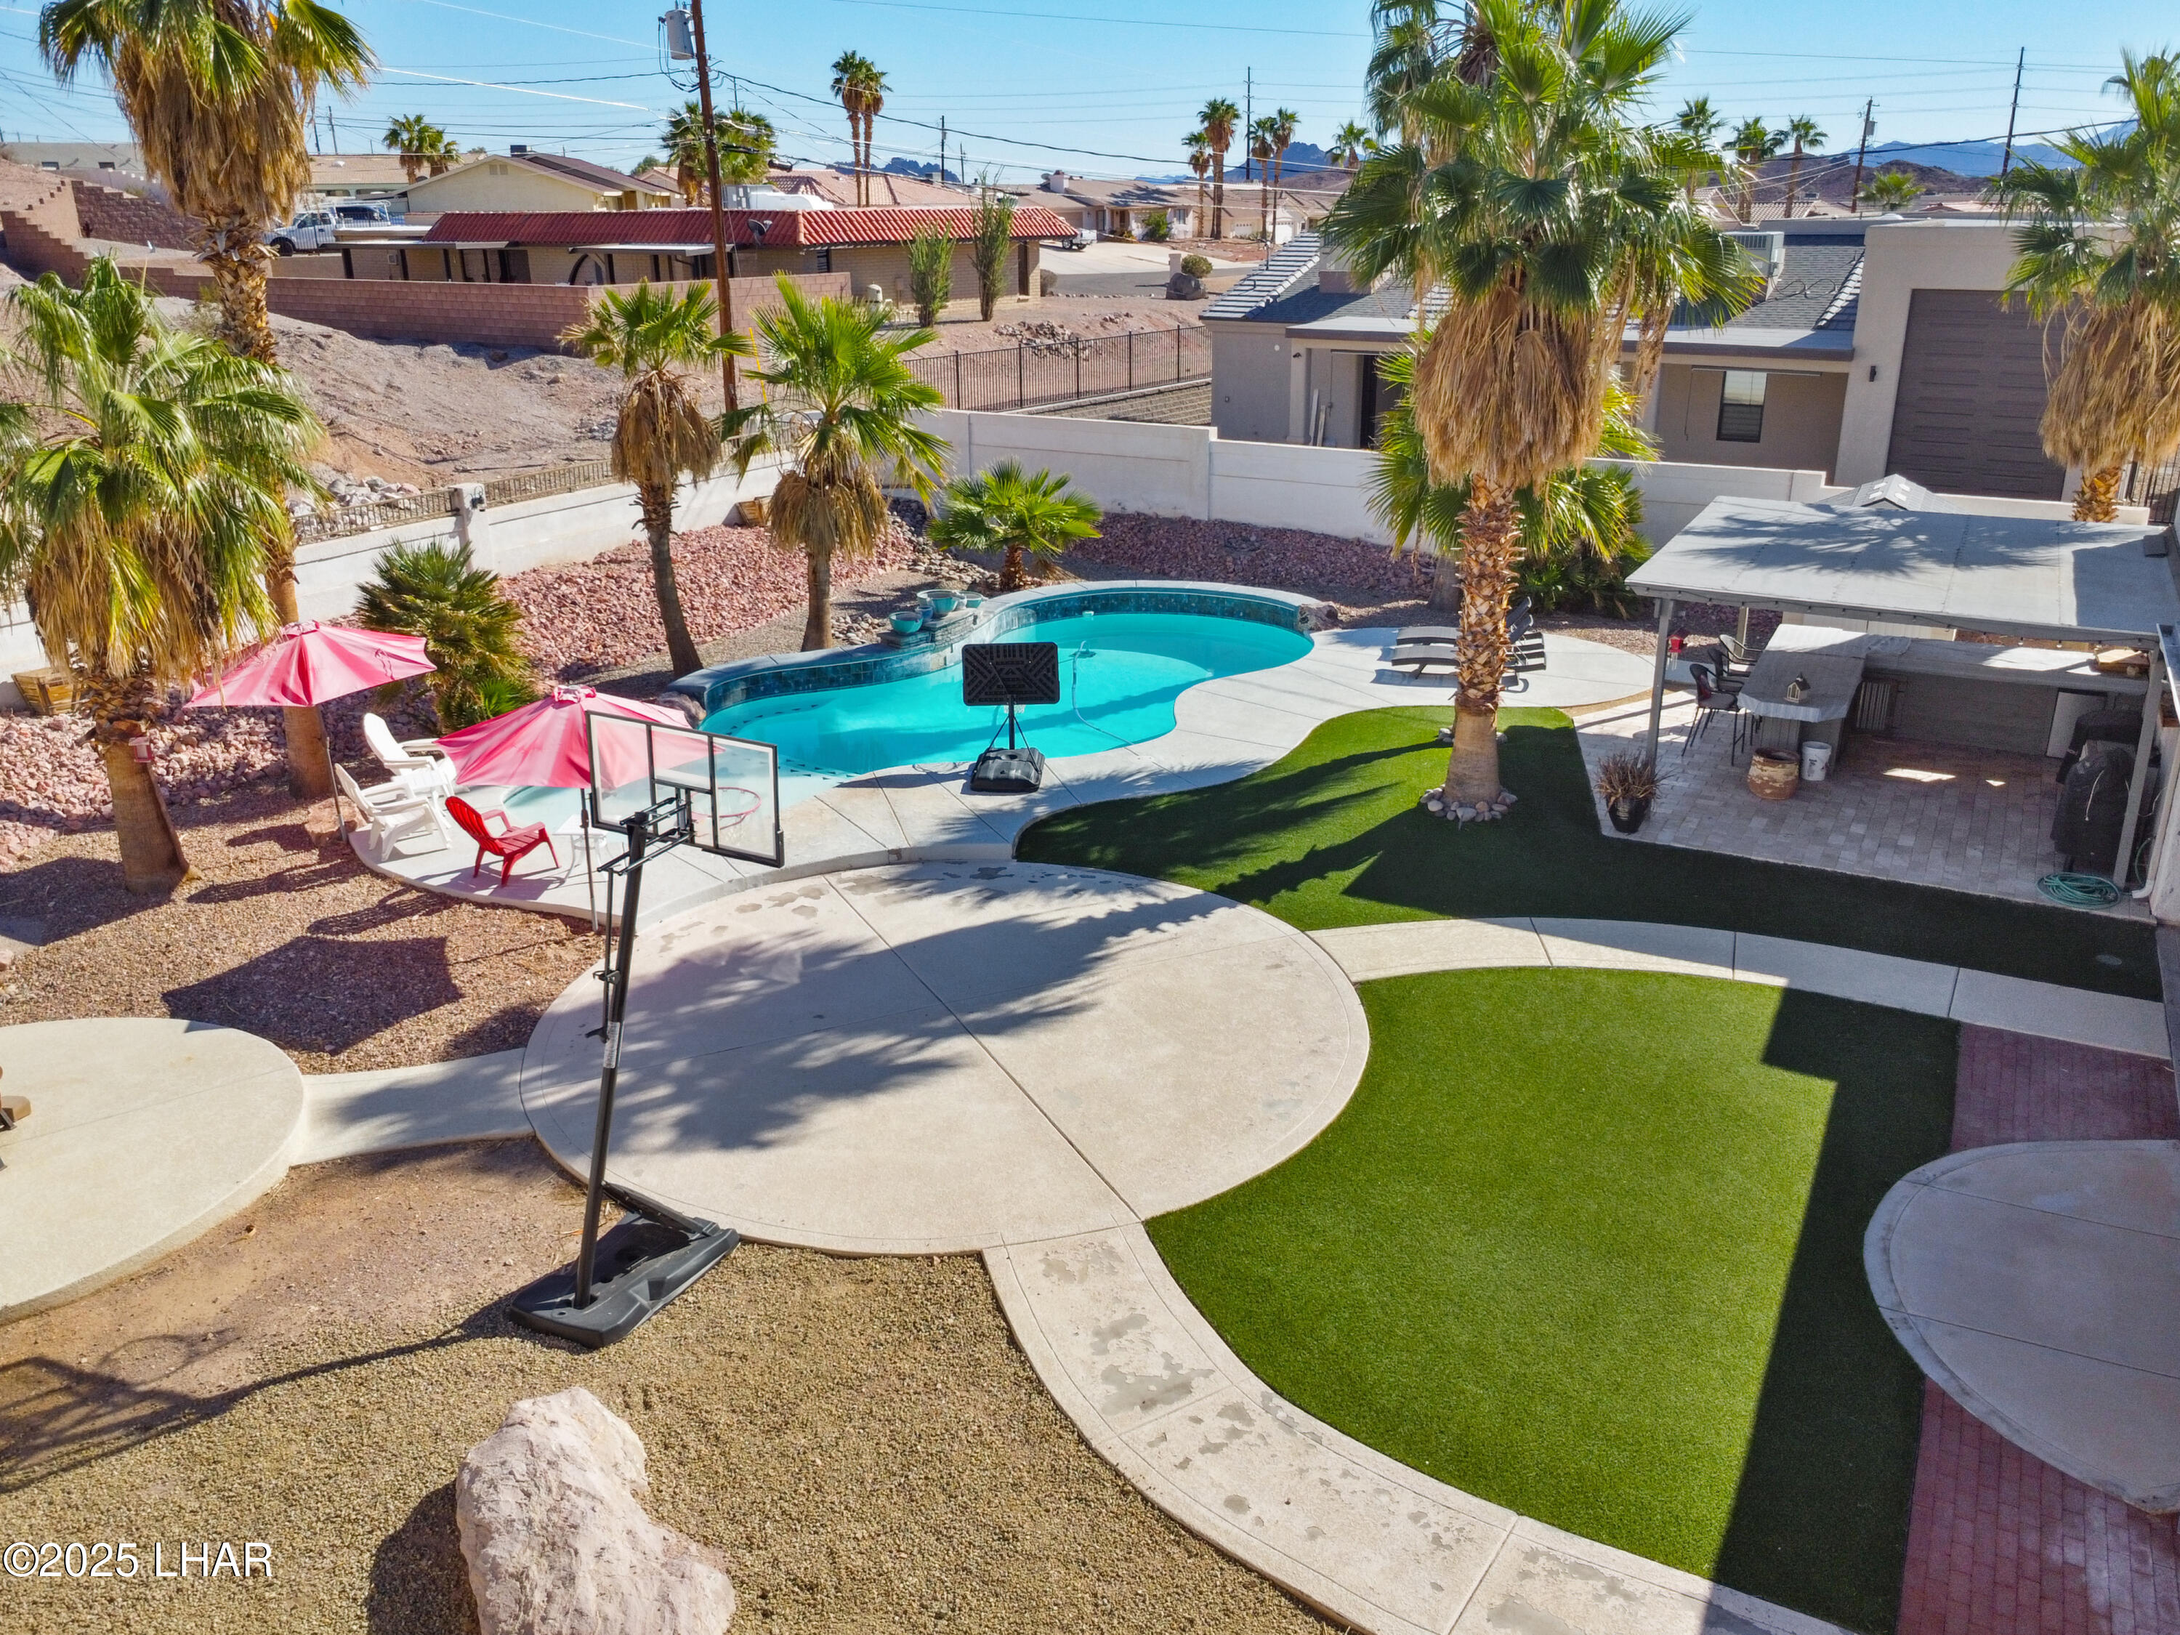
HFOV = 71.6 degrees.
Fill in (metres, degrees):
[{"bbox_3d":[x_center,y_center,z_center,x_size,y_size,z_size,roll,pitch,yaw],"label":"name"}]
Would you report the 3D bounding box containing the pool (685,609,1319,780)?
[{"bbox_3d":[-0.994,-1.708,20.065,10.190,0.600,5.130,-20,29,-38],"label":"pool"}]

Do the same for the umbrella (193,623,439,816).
[{"bbox_3d":[-7.834,-0.854,15.458,2.454,2.355,2.454,-1,21,0],"label":"umbrella"}]

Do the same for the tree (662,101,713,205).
[{"bbox_3d":[-21.611,-34.795,83.069,3.000,8.500,3.000,-1,19,0],"label":"tree"}]

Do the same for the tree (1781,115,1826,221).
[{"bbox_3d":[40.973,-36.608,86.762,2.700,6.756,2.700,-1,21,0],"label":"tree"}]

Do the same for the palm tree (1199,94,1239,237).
[{"bbox_3d":[9.798,-49.443,115.202,3.300,10.000,3.300,-1,19,0],"label":"palm tree"}]

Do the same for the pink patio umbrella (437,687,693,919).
[{"bbox_3d":[-4.534,-0.060,13.694,2.600,2.340,2.600,-1,22,0],"label":"pink patio umbrella"}]

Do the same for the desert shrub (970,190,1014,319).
[{"bbox_3d":[-3.376,-19.821,53.298,1.600,4.300,1.600,-1,19,0],"label":"desert shrub"}]

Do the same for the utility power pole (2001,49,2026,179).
[{"bbox_3d":[80.932,-59.266,133.349,0.550,15.400,0.550,-1,19,0],"label":"utility power pole"}]

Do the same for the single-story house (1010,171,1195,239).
[{"bbox_3d":[0.729,-50.840,126.208,14.000,4.689,11.000,-3,22,-7],"label":"single-story house"}]

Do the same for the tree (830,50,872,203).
[{"bbox_3d":[-13.248,-37.263,87.425,2.500,12.730,2.500,-1,22,0],"label":"tree"}]

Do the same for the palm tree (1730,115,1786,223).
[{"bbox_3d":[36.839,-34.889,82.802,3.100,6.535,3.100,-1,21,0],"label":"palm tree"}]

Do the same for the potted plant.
[{"bbox_3d":[5.267,-0.257,14.929,0.640,0.780,0.640,-1,19,0],"label":"potted plant"}]

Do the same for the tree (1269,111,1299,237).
[{"bbox_3d":[14.160,-46.923,110.343,2.600,9.040,2.600,-1,21,0],"label":"tree"}]

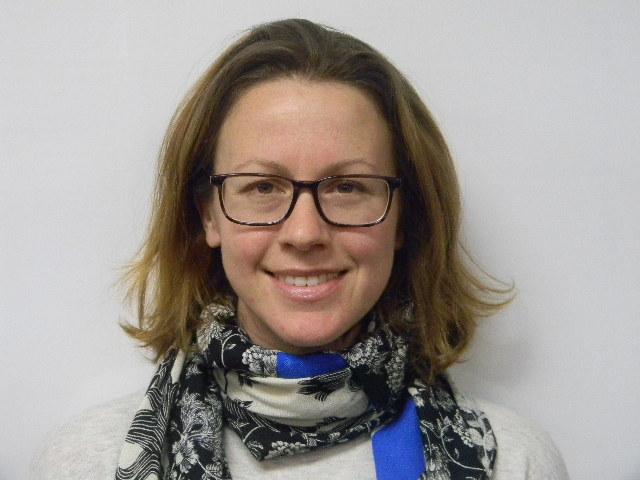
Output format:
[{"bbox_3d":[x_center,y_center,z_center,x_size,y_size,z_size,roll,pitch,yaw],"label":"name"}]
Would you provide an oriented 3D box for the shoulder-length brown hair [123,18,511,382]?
[{"bbox_3d":[-0.003,-0.031,1.210,0.300,0.285,0.210,0,0,0],"label":"shoulder-length brown hair"}]

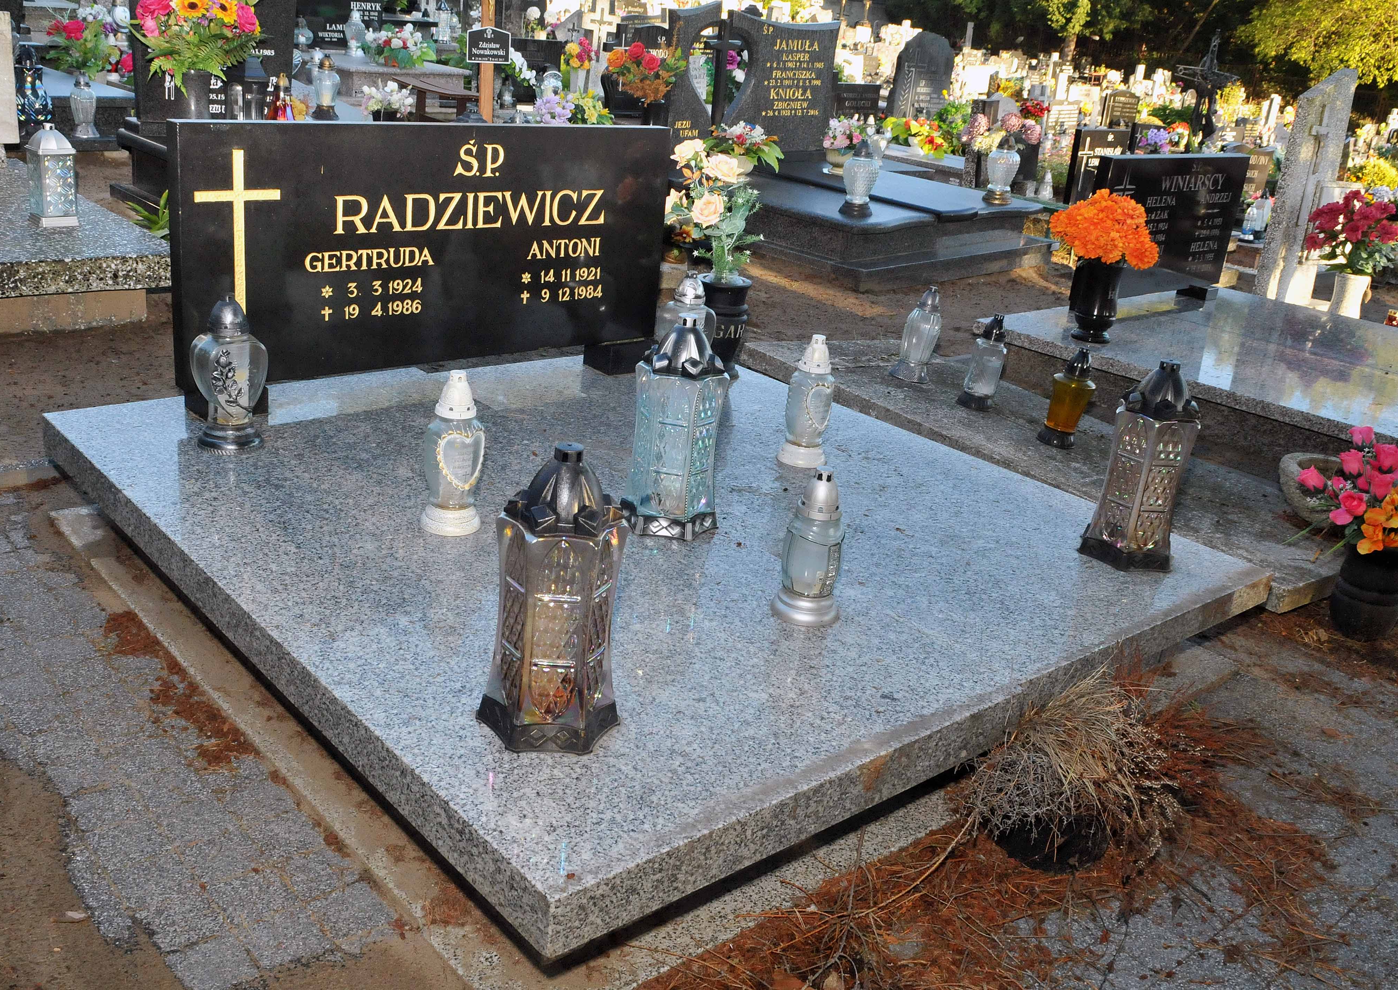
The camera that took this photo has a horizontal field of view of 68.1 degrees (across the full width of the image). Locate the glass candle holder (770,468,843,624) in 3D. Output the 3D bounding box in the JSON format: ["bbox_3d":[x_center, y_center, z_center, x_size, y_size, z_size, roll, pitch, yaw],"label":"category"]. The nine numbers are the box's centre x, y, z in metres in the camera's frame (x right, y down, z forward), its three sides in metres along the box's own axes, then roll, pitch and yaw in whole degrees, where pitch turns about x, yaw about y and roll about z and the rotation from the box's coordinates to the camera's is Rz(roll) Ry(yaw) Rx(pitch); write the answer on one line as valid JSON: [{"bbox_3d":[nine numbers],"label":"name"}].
[{"bbox_3d":[0.193,0.080,1.681,0.112,0.251,0.112,17,23,26],"label":"glass candle holder"}]

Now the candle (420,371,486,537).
[{"bbox_3d":[-0.461,-0.083,1.935,0.120,0.300,0.117,5,23,-2],"label":"candle"}]

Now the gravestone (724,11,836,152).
[{"bbox_3d":[0.490,-2.457,6.203,0.100,0.772,0.884,21,25,34],"label":"gravestone"}]

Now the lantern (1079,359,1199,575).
[{"bbox_3d":[0.867,-0.066,1.993,0.180,0.383,0.185,12,22,16],"label":"lantern"}]

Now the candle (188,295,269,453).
[{"bbox_3d":[-1.002,-0.262,2.181,0.158,0.314,0.138,-15,30,-39],"label":"candle"}]

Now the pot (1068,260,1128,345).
[{"bbox_3d":[1.108,-0.541,2.882,0.122,0.213,0.122,-15,30,-39],"label":"pot"}]

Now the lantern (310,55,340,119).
[{"bbox_3d":[-1.975,-2.147,5.450,0.148,0.312,0.148,-15,30,-39],"label":"lantern"}]

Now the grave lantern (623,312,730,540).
[{"bbox_3d":[-0.036,-0.137,1.929,0.185,0.399,0.175,5,21,-2],"label":"grave lantern"}]

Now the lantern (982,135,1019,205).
[{"bbox_3d":[1.543,-1.645,5.204,0.185,0.303,0.185,-14,29,-42],"label":"lantern"}]

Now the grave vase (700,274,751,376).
[{"bbox_3d":[0.065,-0.461,2.827,0.155,0.253,0.155,5,21,-2],"label":"grave vase"}]

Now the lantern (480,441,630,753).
[{"bbox_3d":[-0.194,0.128,1.413,0.209,0.408,0.189,3,23,-5],"label":"lantern"}]

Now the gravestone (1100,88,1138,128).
[{"bbox_3d":[4.565,-4.192,11.243,0.580,0.500,0.110,-14,29,-42],"label":"gravestone"}]

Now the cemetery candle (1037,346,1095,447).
[{"bbox_3d":[0.938,-0.249,2.579,0.112,0.244,0.112,-9,31,-41],"label":"cemetery candle"}]

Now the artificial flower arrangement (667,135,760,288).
[{"bbox_3d":[0.042,-0.777,2.842,0.286,0.389,0.265,-15,30,-39],"label":"artificial flower arrangement"}]

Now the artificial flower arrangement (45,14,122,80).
[{"bbox_3d":[-3.230,-2.355,5.442,0.367,0.315,0.347,-15,30,-39],"label":"artificial flower arrangement"}]

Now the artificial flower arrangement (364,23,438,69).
[{"bbox_3d":[-2.113,-3.174,7.329,0.480,0.320,0.420,-14,29,-42],"label":"artificial flower arrangement"}]

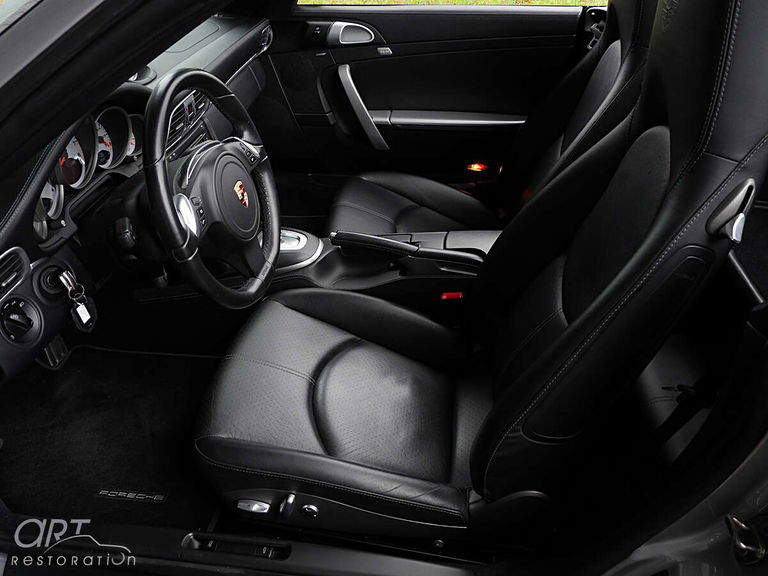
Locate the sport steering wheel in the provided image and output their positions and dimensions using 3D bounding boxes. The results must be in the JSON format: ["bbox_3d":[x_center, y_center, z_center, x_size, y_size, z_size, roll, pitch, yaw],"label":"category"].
[{"bbox_3d":[-0.260,-0.147,0.964,0.100,0.370,0.370,-9,30,14],"label":"sport steering wheel"}]

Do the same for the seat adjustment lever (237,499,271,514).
[{"bbox_3d":[-0.202,0.339,0.965,0.050,0.017,0.018,5,32,6],"label":"seat adjustment lever"}]

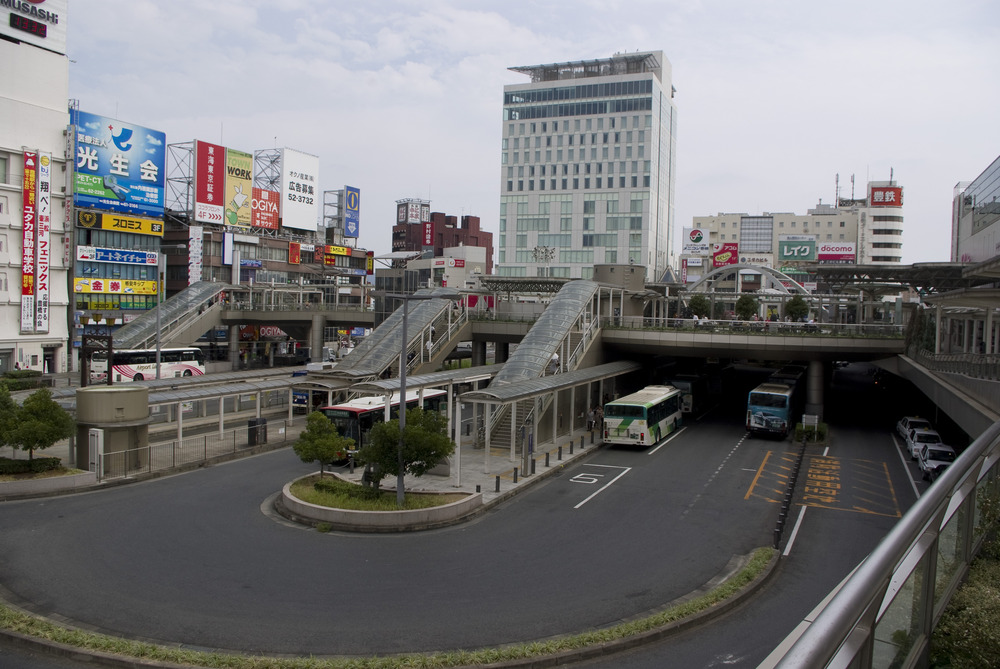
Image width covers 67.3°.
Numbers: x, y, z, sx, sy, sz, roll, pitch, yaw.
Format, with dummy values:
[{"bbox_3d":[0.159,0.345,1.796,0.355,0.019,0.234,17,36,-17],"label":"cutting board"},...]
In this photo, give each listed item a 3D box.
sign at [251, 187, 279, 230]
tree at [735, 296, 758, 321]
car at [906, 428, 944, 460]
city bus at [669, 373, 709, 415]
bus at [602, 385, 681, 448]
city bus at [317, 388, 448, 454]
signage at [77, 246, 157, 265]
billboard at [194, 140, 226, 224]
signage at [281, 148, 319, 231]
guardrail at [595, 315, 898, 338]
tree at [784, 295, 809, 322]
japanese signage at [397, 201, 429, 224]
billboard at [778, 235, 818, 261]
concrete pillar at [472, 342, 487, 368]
[{"bbox_3d":[-34.154,-18.236,108.907,0.400,5.495,5.570,2,2,25],"label":"sign"},{"bbox_3d":[17.725,-1.685,54.008,1.750,2.400,1.750,1,2,0],"label":"tree"},{"bbox_3d":[23.467,6.006,41.408,1.700,1.500,4.700,2,2,24],"label":"car"},{"bbox_3d":[15.232,4.527,60.591,2.490,3.040,10.400,2,2,25],"label":"city bus"},{"bbox_3d":[9.600,5.370,49.200,2.500,3.000,10.600,2,2,24],"label":"bus"},{"bbox_3d":[-6.172,4.925,41.978,2.490,3.000,10.400,2,3,22],"label":"city bus"},{"bbox_3d":[-44.238,-9.038,87.175,0.400,1.581,10.627,2,2,25],"label":"signage"},{"bbox_3d":[-38.498,-20.011,99.550,0.500,10.266,5.060,2,2,25],"label":"billboard"},{"bbox_3d":[-30.908,-22.053,115.757,0.600,11.671,8.291,2,2,25],"label":"signage"},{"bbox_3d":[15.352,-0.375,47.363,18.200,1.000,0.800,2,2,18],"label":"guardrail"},{"bbox_3d":[21.842,-1.842,55.300,1.750,2.150,1.750,2,3,24],"label":"tree"},{"bbox_3d":[-22.339,-31.561,198.000,7.600,5.800,6.500,1,2,-12],"label":"japanese signage"},{"bbox_3d":[59.445,-17.384,150.000,7.400,5.200,0.600,2,2,19],"label":"billboard"},{"bbox_3d":[-1.690,3.154,61.077,1.140,5.150,1.140,2,3,24],"label":"concrete pillar"}]

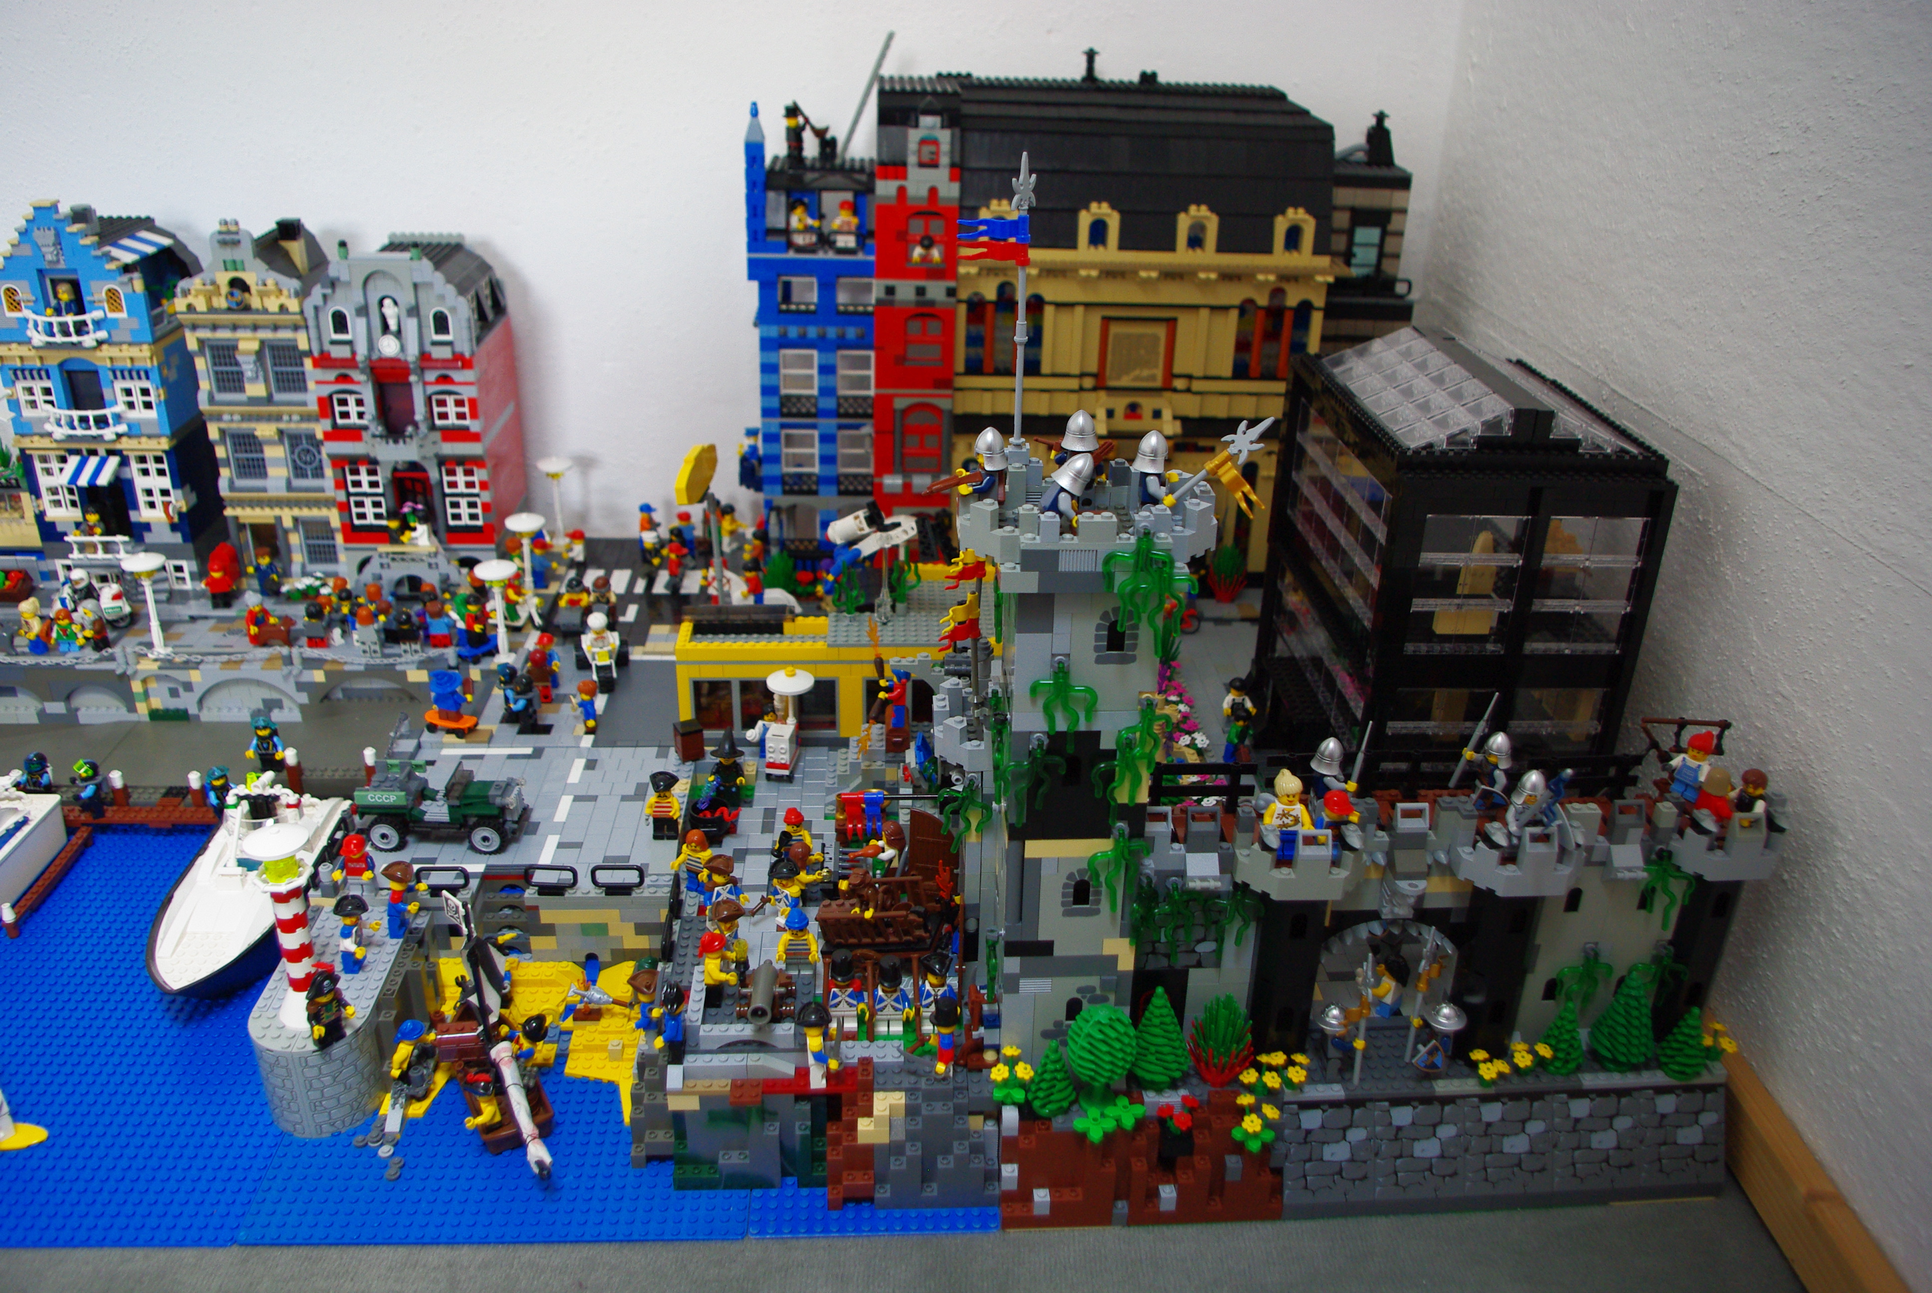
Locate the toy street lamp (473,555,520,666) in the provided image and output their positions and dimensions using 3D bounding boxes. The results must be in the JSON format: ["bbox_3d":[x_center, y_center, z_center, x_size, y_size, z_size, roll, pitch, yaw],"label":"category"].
[{"bbox_3d":[-0.362,-0.025,1.122,0.032,0.079,0.032,0,26,-4],"label":"toy street lamp"}]

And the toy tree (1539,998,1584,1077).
[{"bbox_3d":[0.309,0.198,0.748,0.024,0.041,0.024,0,26,-4],"label":"toy tree"}]

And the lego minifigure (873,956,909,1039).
[{"bbox_3d":[-0.040,0.182,0.756,0.023,0.046,0.015,0,26,-4],"label":"lego minifigure"}]

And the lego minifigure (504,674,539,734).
[{"bbox_3d":[-0.317,0.040,1.037,0.018,0.041,0.022,-11,29,-24],"label":"lego minifigure"}]

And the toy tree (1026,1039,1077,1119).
[{"bbox_3d":[0.043,0.209,0.714,0.025,0.041,0.025,0,26,-4],"label":"toy tree"}]

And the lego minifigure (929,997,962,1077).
[{"bbox_3d":[-0.010,0.197,0.733,0.017,0.046,0.022,0,26,-3],"label":"lego minifigure"}]

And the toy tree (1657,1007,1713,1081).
[{"bbox_3d":[0.377,0.204,0.757,0.027,0.041,0.027,0,26,-4],"label":"toy tree"}]

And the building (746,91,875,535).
[{"bbox_3d":[-0.131,-0.265,1.248,0.107,0.389,0.071,0,26,-4],"label":"building"}]

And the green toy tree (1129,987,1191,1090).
[{"bbox_3d":[0.098,0.192,0.728,0.031,0.061,0.031,0,26,-4],"label":"green toy tree"}]

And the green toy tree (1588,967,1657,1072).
[{"bbox_3d":[0.341,0.193,0.755,0.033,0.062,0.033,0,26,-4],"label":"green toy tree"}]

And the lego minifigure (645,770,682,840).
[{"bbox_3d":[-0.193,0.102,0.925,0.024,0.045,0.016,-2,26,-7],"label":"lego minifigure"}]

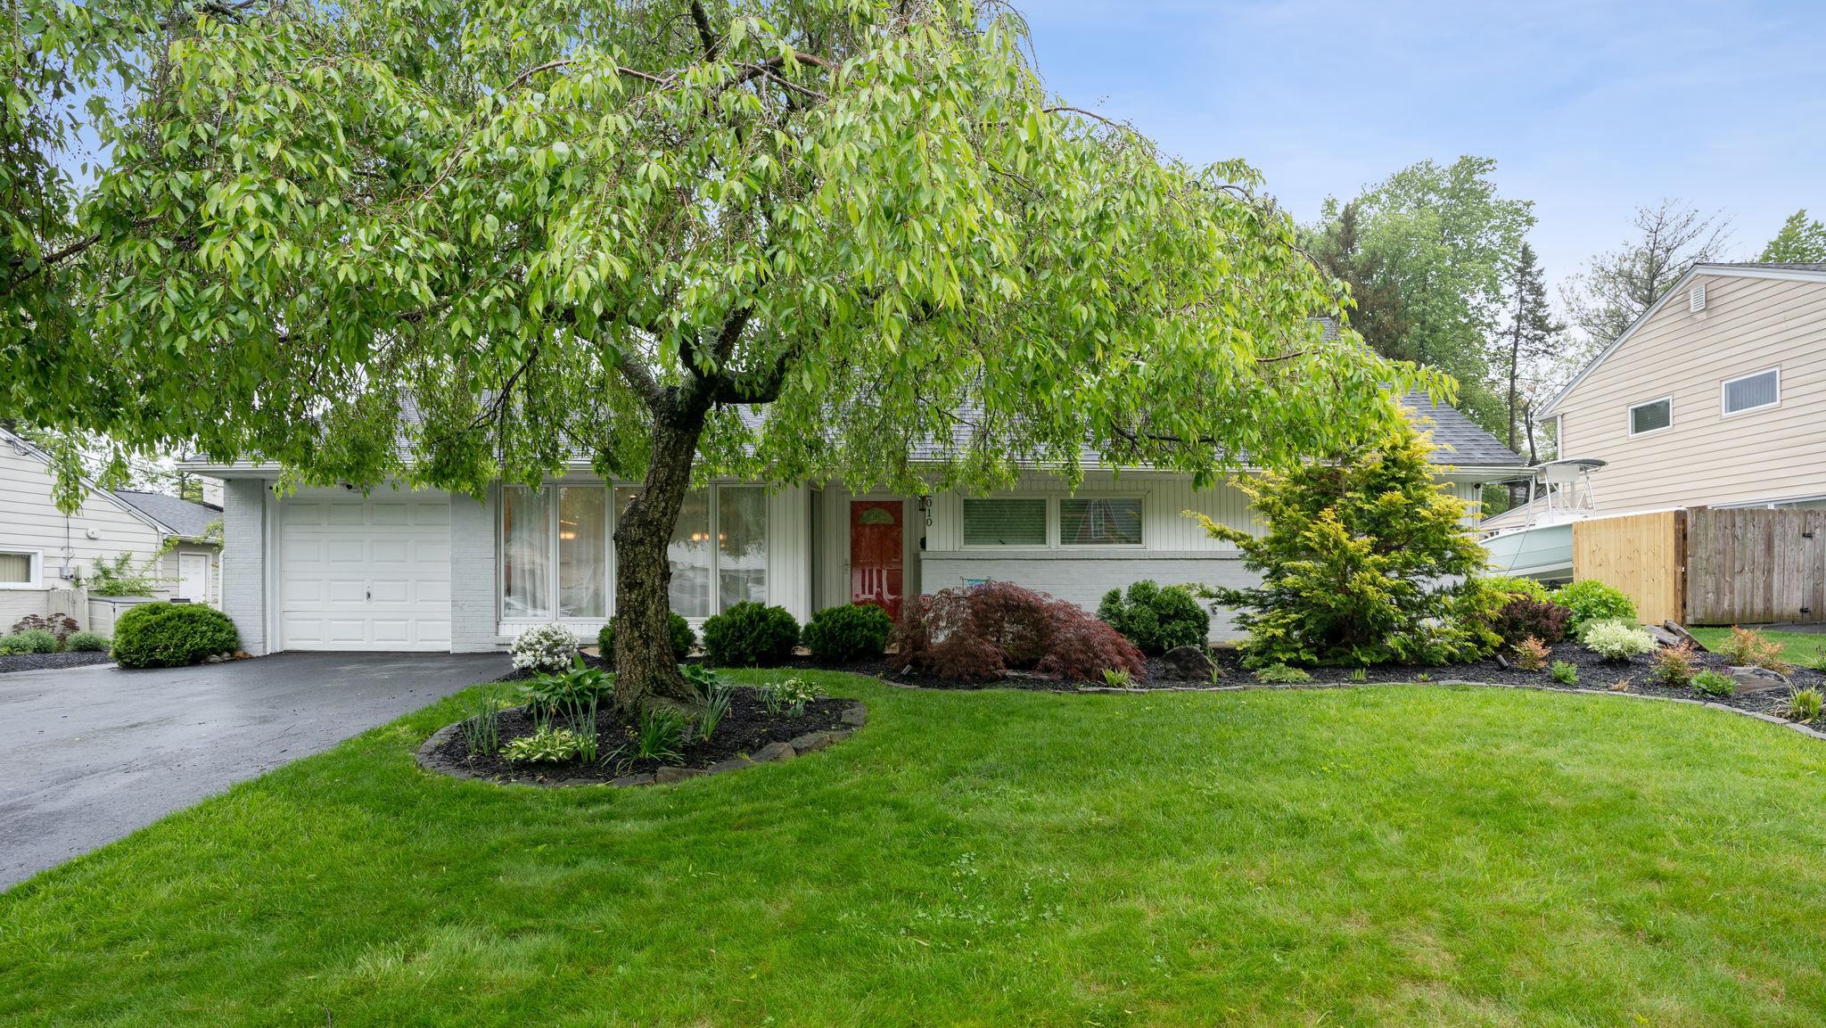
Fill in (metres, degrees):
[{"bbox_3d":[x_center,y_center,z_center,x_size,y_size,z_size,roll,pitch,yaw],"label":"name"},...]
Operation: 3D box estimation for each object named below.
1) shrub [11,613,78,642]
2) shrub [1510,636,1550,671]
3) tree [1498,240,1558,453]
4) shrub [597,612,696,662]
[{"bbox_3d":[-12.089,1.610,11.300,0.930,0.450,0.750,0,-3,0],"label":"shrub"},{"bbox_3d":[7.225,1.629,9.500,0.420,0.420,0.400,0,-2,0],"label":"shrub"},{"bbox_3d":[21.241,-3.053,28.000,2.300,12.600,2.200,0,-3,0],"label":"tree"},{"bbox_3d":[-3.476,1.603,10.600,1.220,0.680,1.100,0,-2,0],"label":"shrub"}]

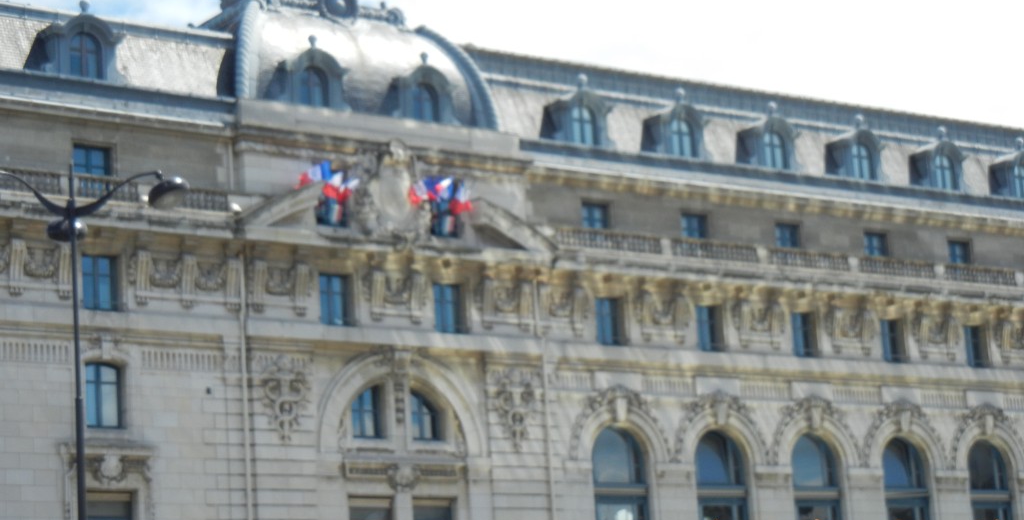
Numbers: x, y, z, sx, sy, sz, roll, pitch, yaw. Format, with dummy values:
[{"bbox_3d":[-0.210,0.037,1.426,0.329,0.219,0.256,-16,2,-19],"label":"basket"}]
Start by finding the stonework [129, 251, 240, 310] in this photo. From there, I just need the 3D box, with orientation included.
[{"bbox_3d":[-9.273,0.592,64.631,3.350,1.480,0.500,5,-15,-34],"label":"stonework"}]

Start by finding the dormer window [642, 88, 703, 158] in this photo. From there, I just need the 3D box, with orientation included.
[{"bbox_3d":[5.713,-4.795,82.223,2.420,2.574,1.496,5,-15,-35],"label":"dormer window"}]

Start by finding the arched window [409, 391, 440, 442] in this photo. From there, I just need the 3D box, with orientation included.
[{"bbox_3d":[-2.669,4.874,71.234,1.150,1.651,0.250,5,-14,-34],"label":"arched window"}]

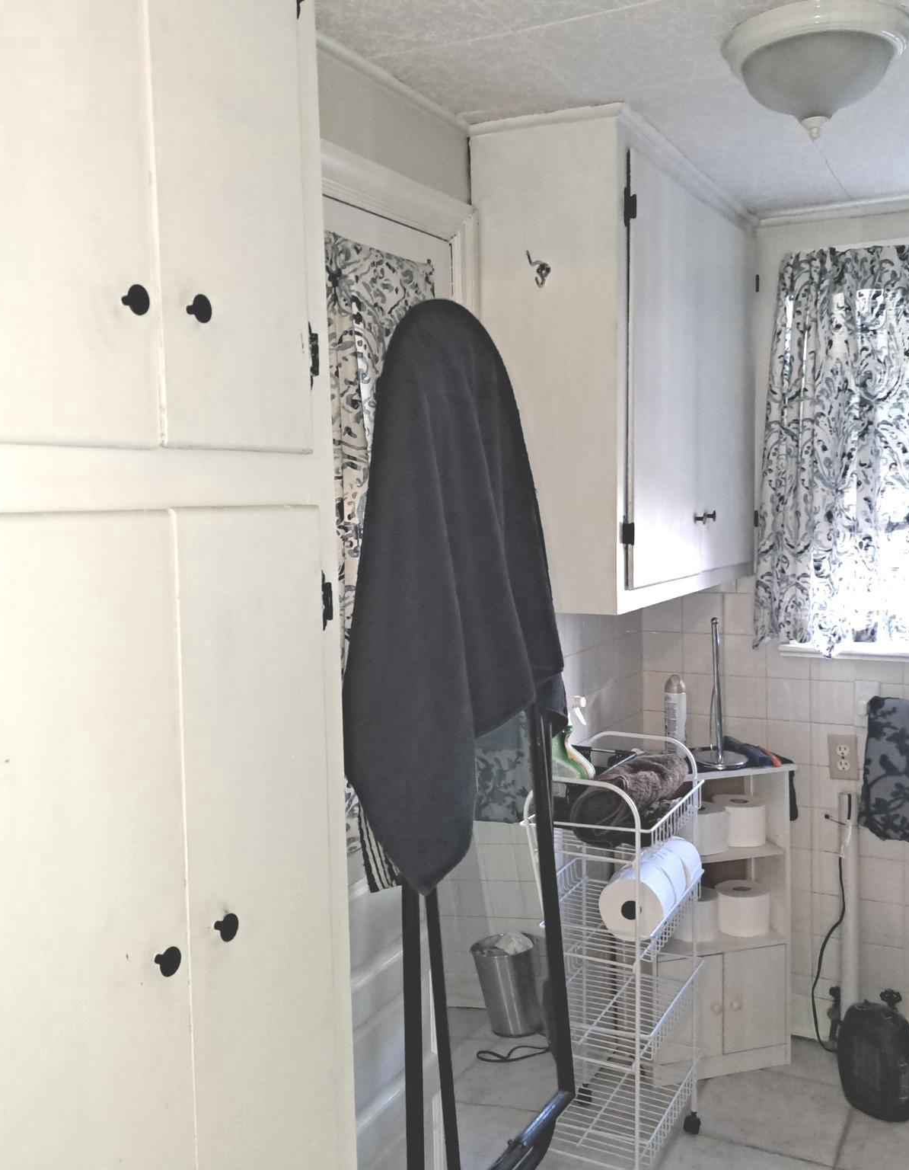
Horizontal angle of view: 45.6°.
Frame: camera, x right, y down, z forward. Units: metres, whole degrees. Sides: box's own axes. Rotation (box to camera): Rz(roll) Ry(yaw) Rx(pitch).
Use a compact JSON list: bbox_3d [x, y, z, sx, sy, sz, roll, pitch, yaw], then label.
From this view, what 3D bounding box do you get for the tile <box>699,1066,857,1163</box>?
[{"bbox_3d":[0.728,1.204,2.479,0.331,0.010,0.331,1,4,29],"label":"tile"}]

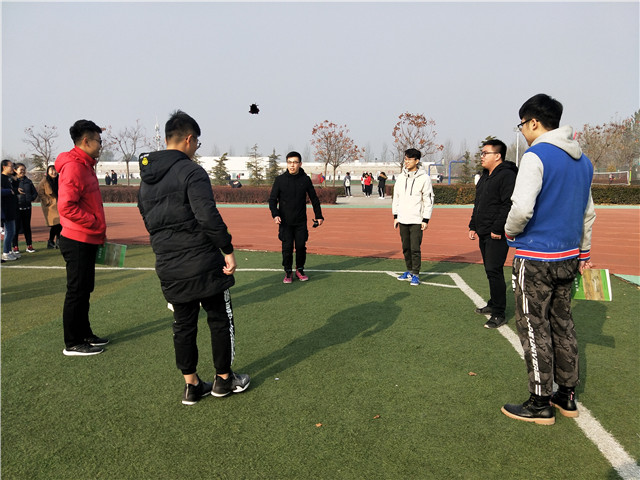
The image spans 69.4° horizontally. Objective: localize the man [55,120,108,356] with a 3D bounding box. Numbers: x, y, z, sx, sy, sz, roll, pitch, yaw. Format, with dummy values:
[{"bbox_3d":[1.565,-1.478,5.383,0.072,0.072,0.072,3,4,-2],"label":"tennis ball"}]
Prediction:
[{"bbox_3d":[-1.868,-0.008,3.617,0.350,1.794,0.500,-2,8,-17],"label":"man"}]

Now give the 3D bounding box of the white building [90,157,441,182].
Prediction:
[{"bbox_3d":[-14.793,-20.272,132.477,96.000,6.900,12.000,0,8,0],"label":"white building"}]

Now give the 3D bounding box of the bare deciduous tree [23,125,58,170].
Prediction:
[{"bbox_3d":[-19.625,-5.565,32.547,2.600,4.900,2.600,-4,9,-31],"label":"bare deciduous tree"}]

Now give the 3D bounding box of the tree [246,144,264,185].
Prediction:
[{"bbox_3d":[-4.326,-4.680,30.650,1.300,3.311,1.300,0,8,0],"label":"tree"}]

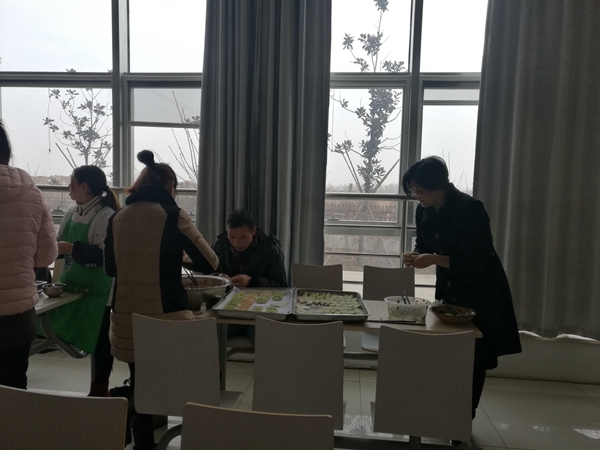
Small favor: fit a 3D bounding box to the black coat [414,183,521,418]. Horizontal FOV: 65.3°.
[{"bbox_3d":[0.975,0.361,2.737,0.520,1.220,0.500,0,5,-16],"label":"black coat"}]

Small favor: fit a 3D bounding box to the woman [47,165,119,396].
[{"bbox_3d":[-1.375,0.385,3.067,0.360,1.570,0.460,-3,6,-42],"label":"woman"}]

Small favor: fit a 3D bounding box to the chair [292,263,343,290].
[{"bbox_3d":[0.103,0.750,3.166,0.390,0.895,0.450,2,5,6],"label":"chair"}]

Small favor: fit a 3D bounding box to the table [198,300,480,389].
[{"bbox_3d":[0.111,0.859,2.664,1.580,0.760,0.620,2,5,6],"label":"table"}]

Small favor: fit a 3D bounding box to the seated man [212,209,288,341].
[{"bbox_3d":[-0.358,0.543,3.079,0.540,1.300,0.680,2,5,6],"label":"seated man"}]

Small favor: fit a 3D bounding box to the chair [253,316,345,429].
[{"bbox_3d":[0.006,0.831,2.144,0.400,0.895,0.450,2,5,6],"label":"chair"}]

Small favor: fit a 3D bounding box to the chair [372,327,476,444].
[{"bbox_3d":[0.531,0.850,2.068,0.400,0.895,0.450,2,5,6],"label":"chair"}]

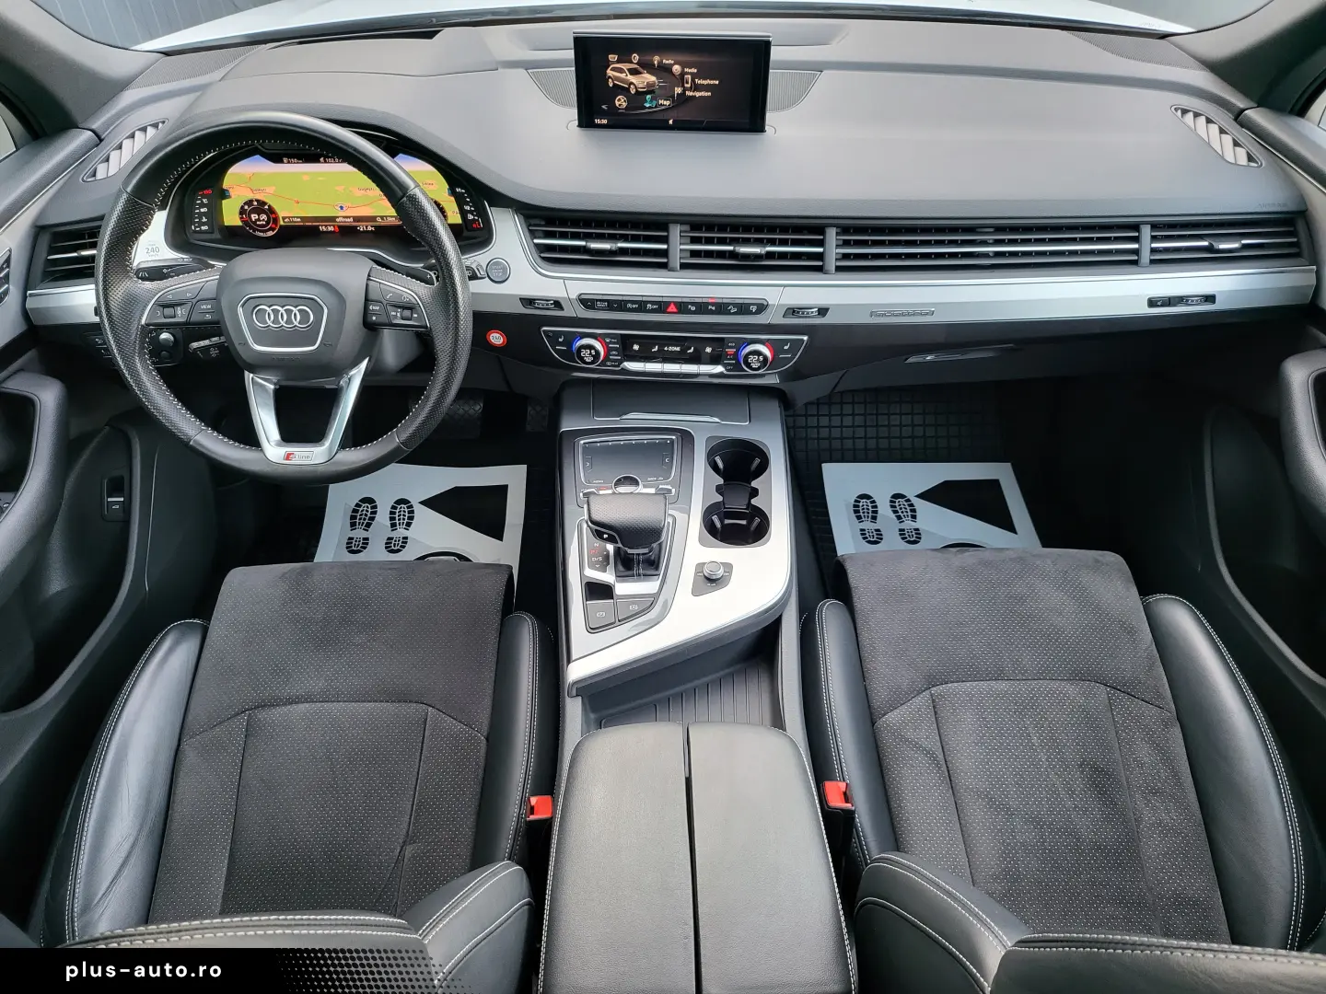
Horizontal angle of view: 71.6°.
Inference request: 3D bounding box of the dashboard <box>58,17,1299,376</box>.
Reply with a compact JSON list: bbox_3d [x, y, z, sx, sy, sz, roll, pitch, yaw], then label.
[{"bbox_3d":[0.012,-0.429,1.224,1.480,0.330,0.550,-1,41,0],"label":"dashboard"}]

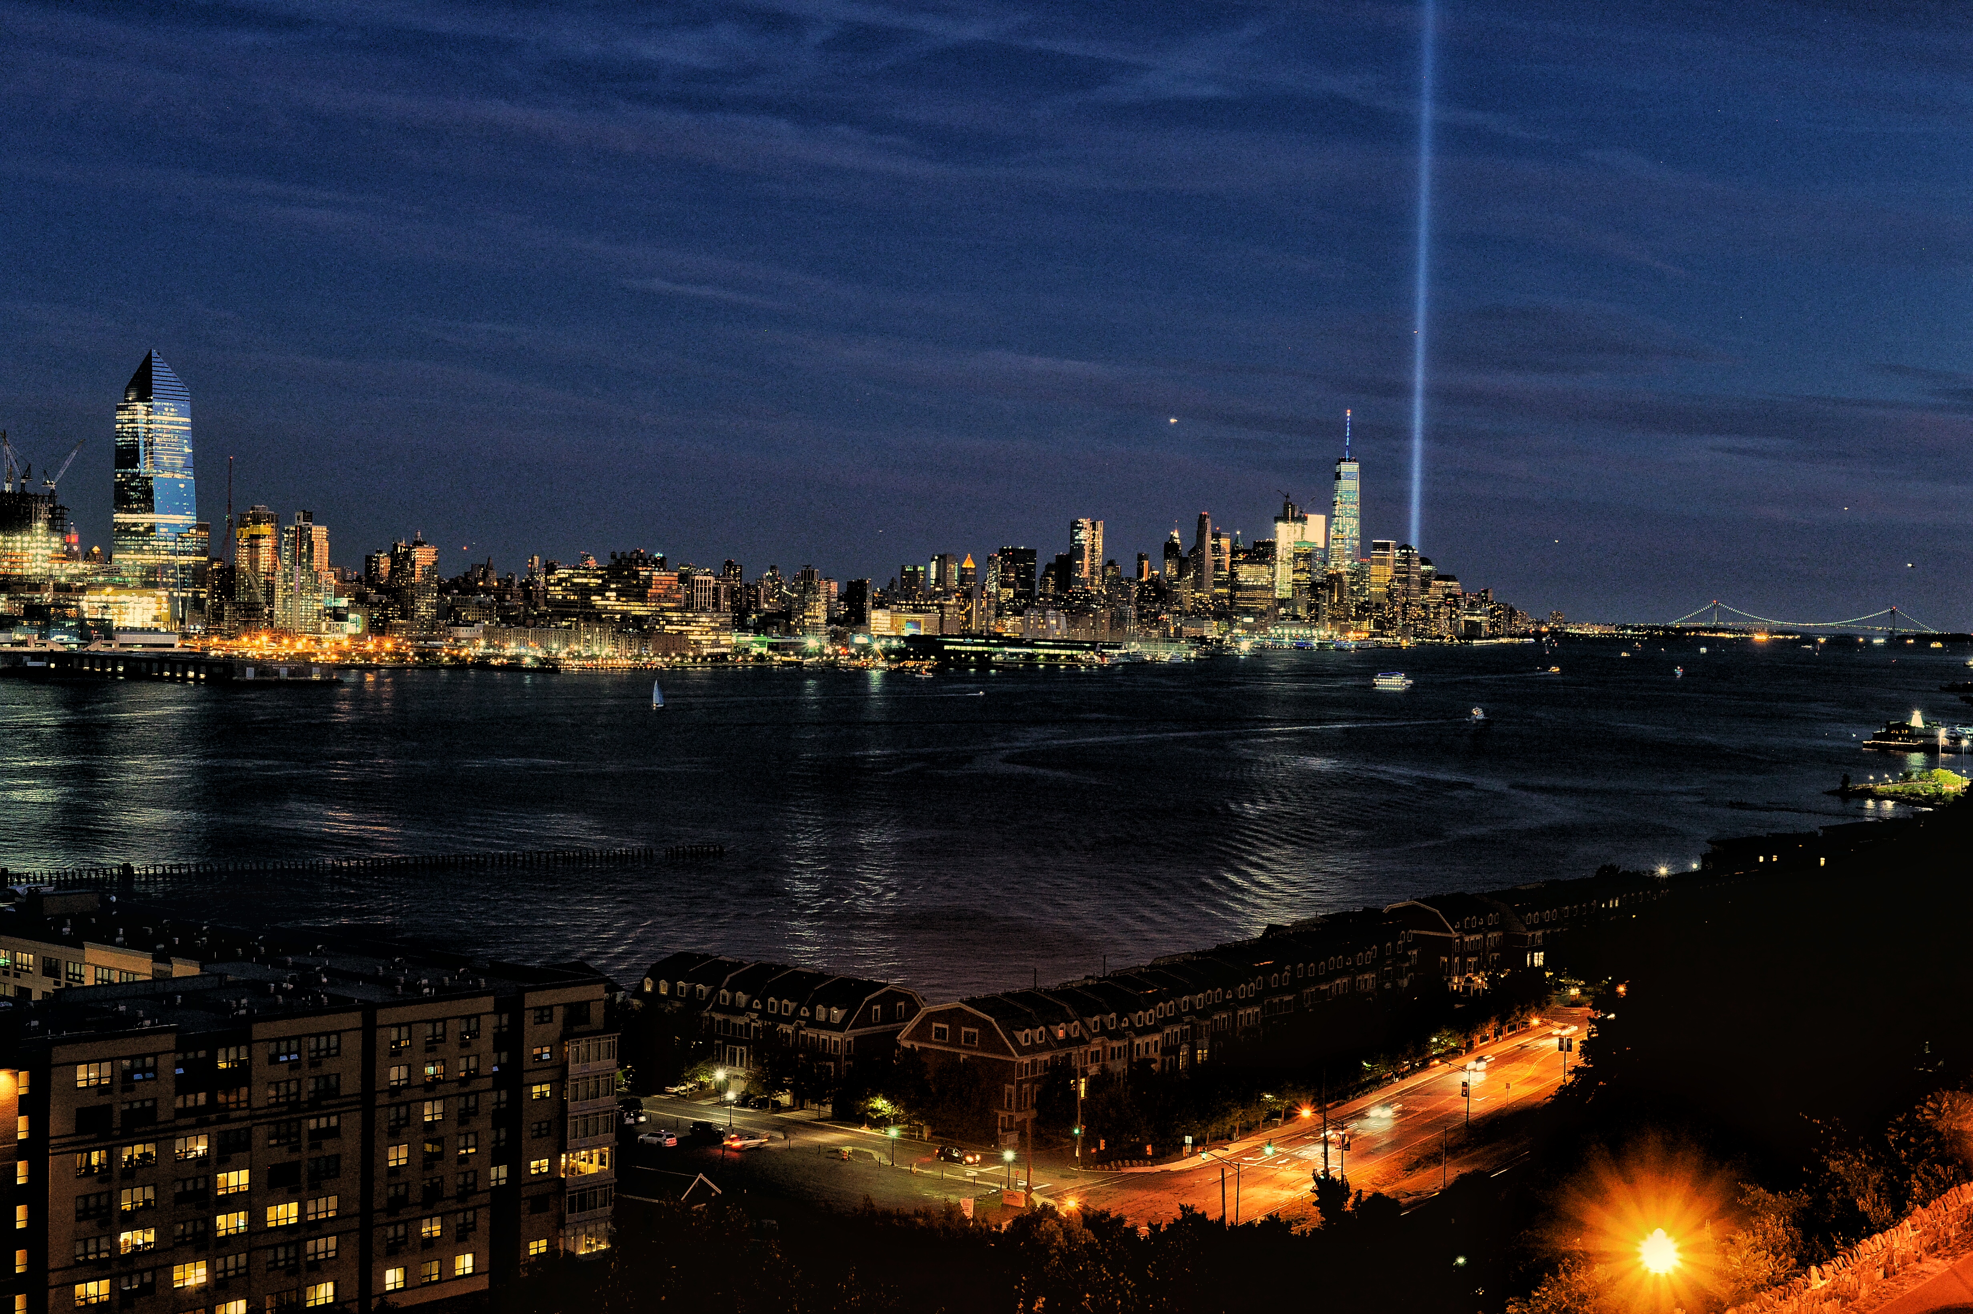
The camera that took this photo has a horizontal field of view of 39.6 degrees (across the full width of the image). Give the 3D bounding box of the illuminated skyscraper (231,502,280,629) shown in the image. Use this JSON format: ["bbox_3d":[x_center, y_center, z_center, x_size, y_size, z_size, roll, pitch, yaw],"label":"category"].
[{"bbox_3d":[-690.300,-83.100,2590.000,42.000,121.000,27.000,2,1,38],"label":"illuminated skyscraper"}]

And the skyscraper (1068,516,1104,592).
[{"bbox_3d":[241.500,-200.500,6600.000,64.000,267.400,48.000,2,1,29],"label":"skyscraper"}]

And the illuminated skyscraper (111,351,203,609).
[{"bbox_3d":[-799.500,-159.700,2640.000,66.000,270.300,54.000,2,1,38],"label":"illuminated skyscraper"}]

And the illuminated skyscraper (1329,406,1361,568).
[{"bbox_3d":[892.400,-338.100,6790.000,64.000,546.300,64.000,2,1,31],"label":"illuminated skyscraper"}]

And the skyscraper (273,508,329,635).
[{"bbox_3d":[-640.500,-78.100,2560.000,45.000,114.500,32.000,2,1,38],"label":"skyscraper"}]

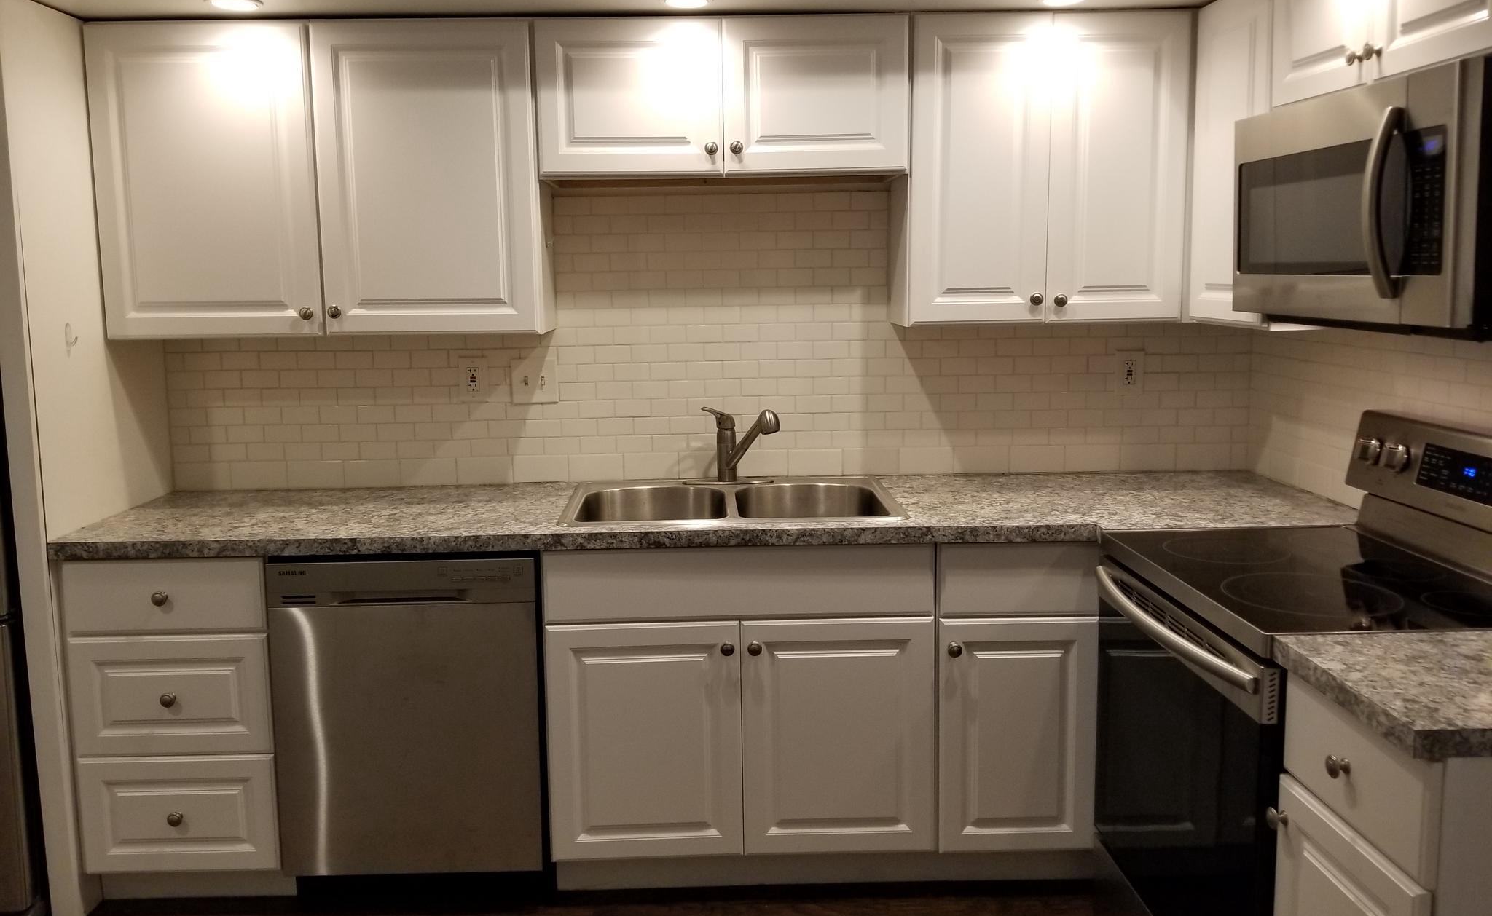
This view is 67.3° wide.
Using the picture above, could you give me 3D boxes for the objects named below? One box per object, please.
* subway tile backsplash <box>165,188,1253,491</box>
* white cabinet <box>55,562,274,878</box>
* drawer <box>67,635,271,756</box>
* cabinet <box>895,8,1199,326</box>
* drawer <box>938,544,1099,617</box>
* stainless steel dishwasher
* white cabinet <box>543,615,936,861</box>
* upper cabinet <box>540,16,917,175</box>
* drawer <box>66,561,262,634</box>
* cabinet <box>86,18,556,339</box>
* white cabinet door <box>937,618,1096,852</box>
[{"bbox_3d":[-0.091,-0.332,3.112,3.012,0.802,0.030,-1,6,-1],"label":"subway tile backsplash"},{"bbox_3d":[-1.318,0.563,2.865,0.449,0.744,0.591,-1,6,-1],"label":"white cabinet"},{"bbox_3d":[-1.318,0.518,2.804,0.449,0.283,0.480,-1,6,-1],"label":"drawer"},{"bbox_3d":[0.750,-0.735,2.944,0.692,0.755,0.304,-1,6,-1],"label":"cabinet"},{"bbox_3d":[0.626,0.248,2.811,0.369,0.162,0.480,-1,6,-1],"label":"drawer"},{"bbox_3d":[-0.786,0.569,2.876,0.608,0.757,0.591,-1,6,-1],"label":"stainless steel dishwasher"},{"bbox_3d":[-0.014,0.622,2.896,0.891,0.572,0.591,-1,6,-1],"label":"white cabinet"},{"bbox_3d":[-0.058,-0.905,2.910,0.910,0.383,0.304,-1,6,-1],"label":"upper cabinet"},{"bbox_3d":[-1.322,0.286,2.779,0.449,0.164,0.480,-1,6,-1],"label":"drawer"},{"bbox_3d":[-1.062,-0.703,2.913,1.076,0.755,0.304,-1,6,-1],"label":"cabinet"},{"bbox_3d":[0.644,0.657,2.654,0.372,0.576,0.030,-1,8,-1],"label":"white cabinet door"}]

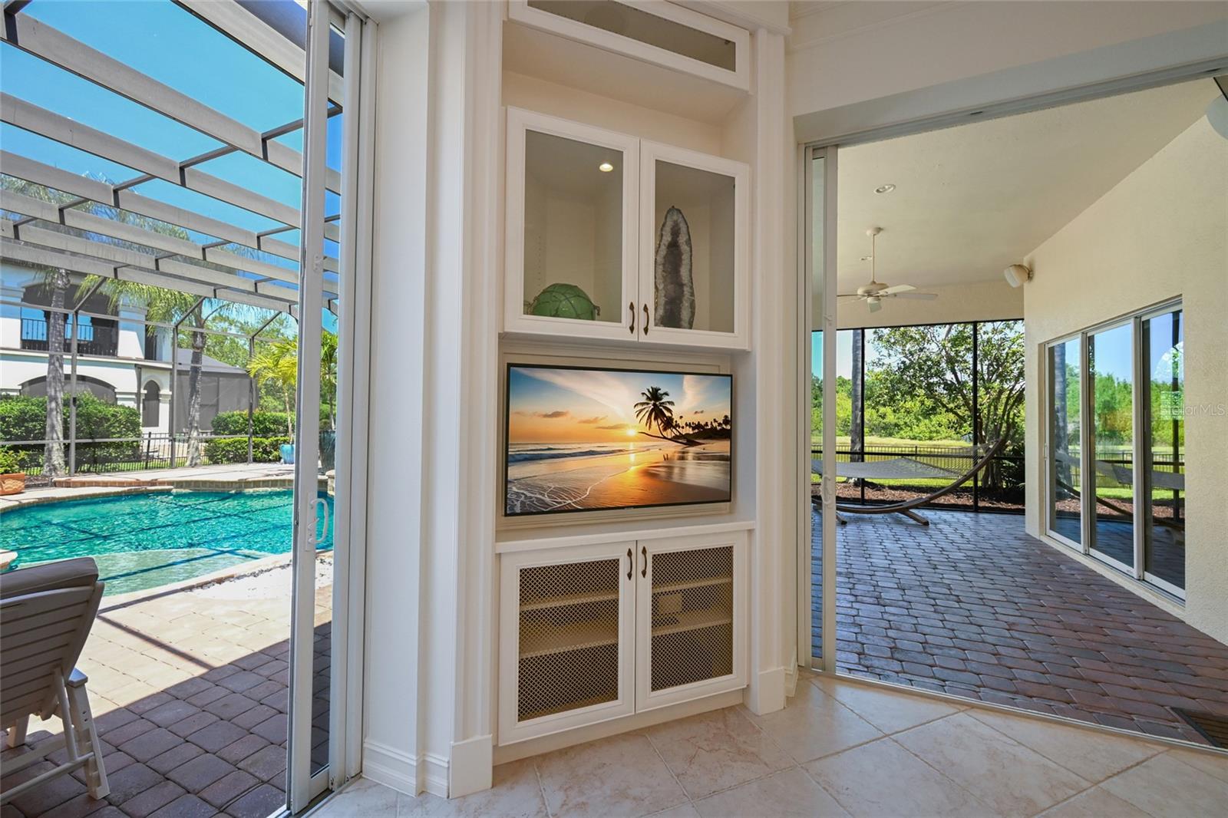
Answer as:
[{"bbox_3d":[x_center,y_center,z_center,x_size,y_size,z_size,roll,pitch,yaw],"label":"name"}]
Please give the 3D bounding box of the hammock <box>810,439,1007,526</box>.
[{"bbox_3d":[3.839,1.022,7.202,4.000,1.240,1.250,1,-1,1],"label":"hammock"}]

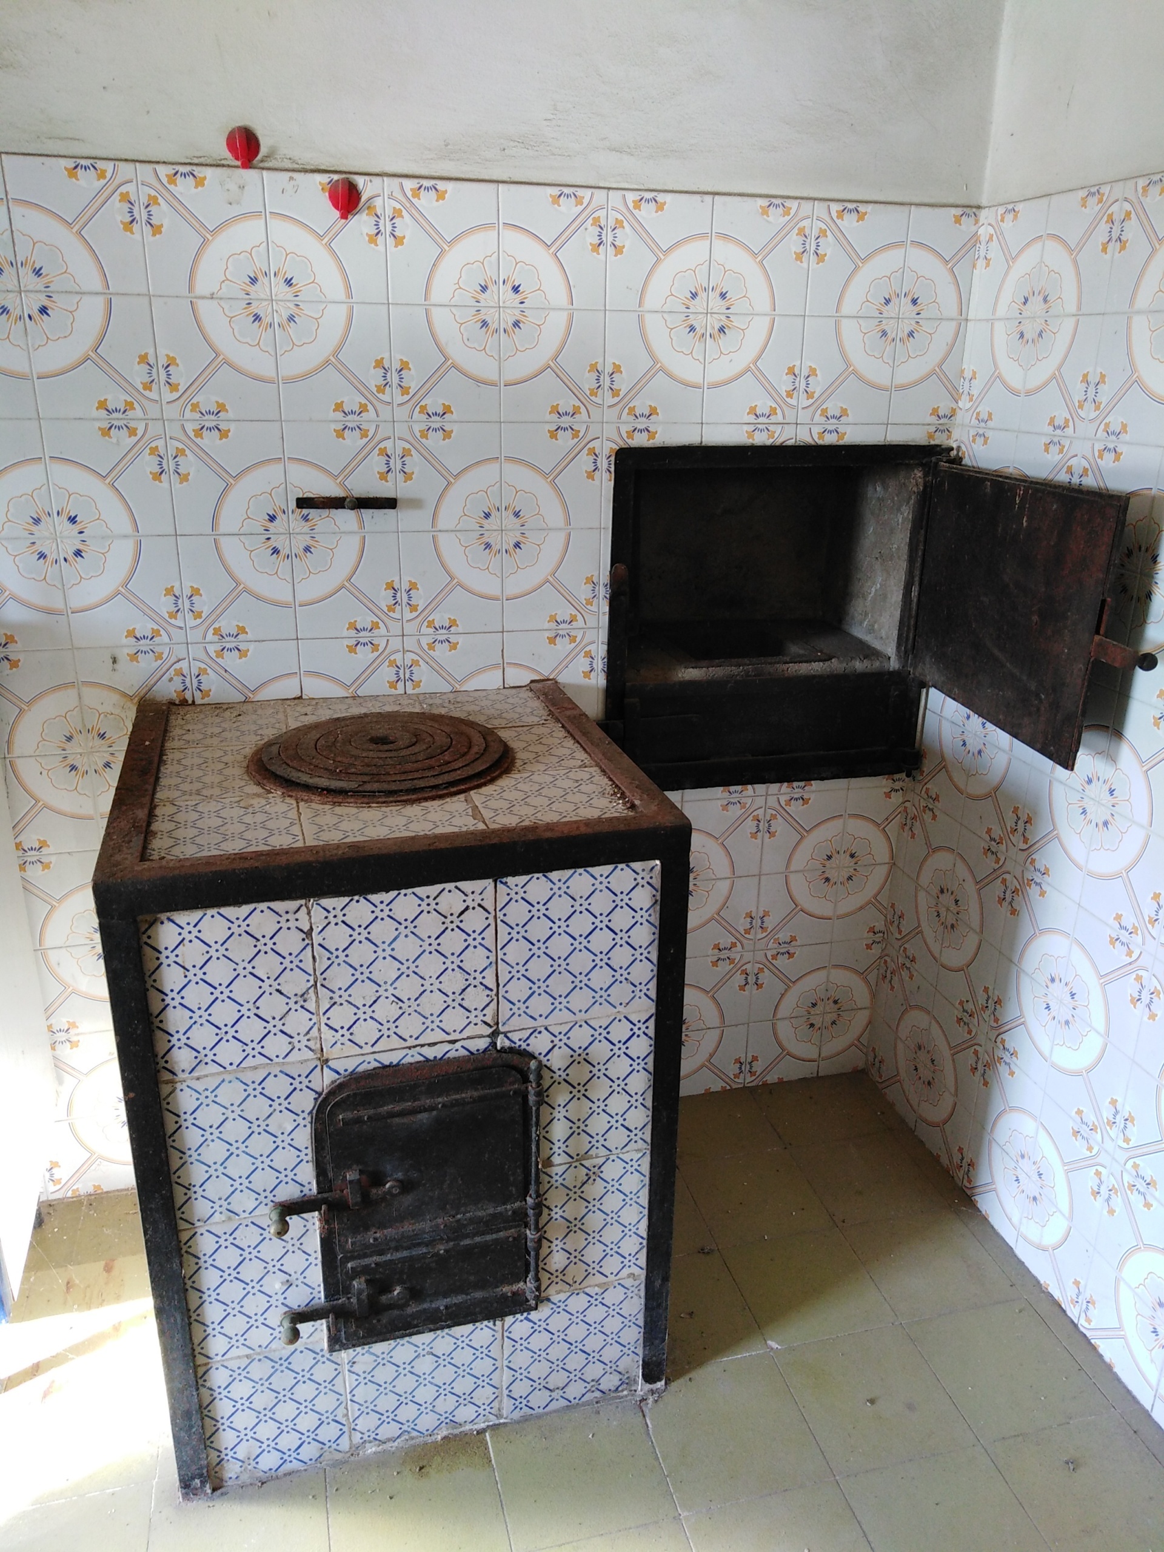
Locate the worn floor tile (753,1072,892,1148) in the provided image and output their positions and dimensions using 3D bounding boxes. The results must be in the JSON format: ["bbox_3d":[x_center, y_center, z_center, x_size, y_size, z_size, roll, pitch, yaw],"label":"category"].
[{"bbox_3d":[0.428,0.610,2.122,0.200,0.012,0.180,-4,21,-14],"label":"worn floor tile"}]

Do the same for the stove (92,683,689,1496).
[{"bbox_3d":[-0.260,0.357,1.595,0.575,0.800,0.605,-5,21,-15],"label":"stove"}]

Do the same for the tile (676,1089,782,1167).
[{"bbox_3d":[0.235,0.624,2.074,0.200,0.012,0.180,-4,21,-14],"label":"tile"}]

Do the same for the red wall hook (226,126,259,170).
[{"bbox_3d":[-0.420,-0.780,1.450,0.040,0.049,0.022,-4,21,-14],"label":"red wall hook"}]

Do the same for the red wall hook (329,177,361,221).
[{"bbox_3d":[-0.304,-0.741,1.497,0.041,0.050,0.022,-4,21,-14],"label":"red wall hook"}]

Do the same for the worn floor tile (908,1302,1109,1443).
[{"bbox_3d":[0.576,0.809,1.588,0.200,0.012,0.200,-4,21,-14],"label":"worn floor tile"}]

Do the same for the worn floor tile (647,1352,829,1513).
[{"bbox_3d":[0.190,0.837,1.491,0.200,0.012,0.200,-4,21,-14],"label":"worn floor tile"}]

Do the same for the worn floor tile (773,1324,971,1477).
[{"bbox_3d":[0.383,0.823,1.540,0.200,0.012,0.200,-4,21,-14],"label":"worn floor tile"}]

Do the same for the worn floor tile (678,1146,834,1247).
[{"bbox_3d":[0.283,0.688,1.902,0.200,0.012,0.200,-4,21,-14],"label":"worn floor tile"}]

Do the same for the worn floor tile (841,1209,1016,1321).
[{"bbox_3d":[0.526,0.742,1.769,0.200,0.012,0.200,-4,21,-14],"label":"worn floor tile"}]

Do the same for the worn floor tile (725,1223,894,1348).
[{"bbox_3d":[0.333,0.756,1.721,0.200,0.012,0.200,-4,21,-14],"label":"worn floor tile"}]

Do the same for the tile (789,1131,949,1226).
[{"bbox_3d":[0.476,0.674,1.950,0.200,0.012,0.200,-4,21,-14],"label":"tile"}]

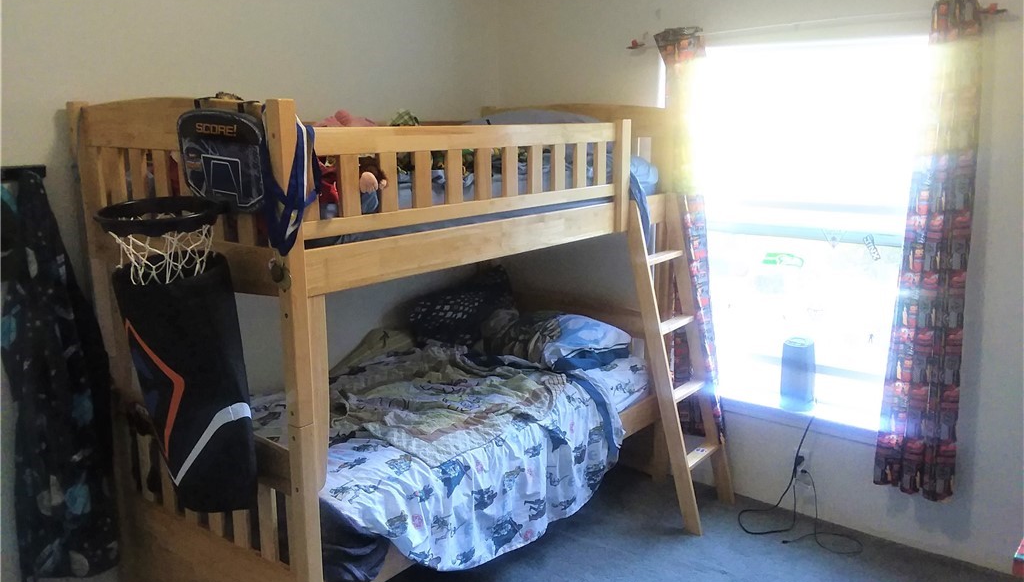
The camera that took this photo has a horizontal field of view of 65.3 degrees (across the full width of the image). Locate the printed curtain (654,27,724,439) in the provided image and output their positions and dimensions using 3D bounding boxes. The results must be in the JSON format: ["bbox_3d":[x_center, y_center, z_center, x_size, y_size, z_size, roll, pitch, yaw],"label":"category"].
[{"bbox_3d":[0.789,-0.220,3.485,0.401,1.756,0.130,9,15,36],"label":"printed curtain"}]

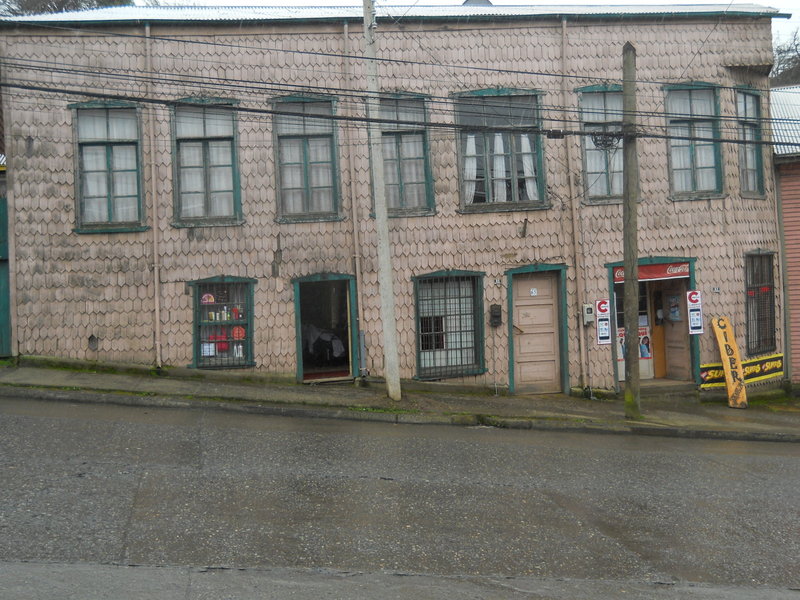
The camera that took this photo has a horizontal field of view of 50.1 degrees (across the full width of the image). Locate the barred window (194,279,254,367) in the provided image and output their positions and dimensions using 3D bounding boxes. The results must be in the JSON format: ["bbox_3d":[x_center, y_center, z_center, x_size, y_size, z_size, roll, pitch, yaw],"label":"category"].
[{"bbox_3d":[-3.231,0.395,15.605,1.187,1.704,0.120,-3,-1,-10],"label":"barred window"}]

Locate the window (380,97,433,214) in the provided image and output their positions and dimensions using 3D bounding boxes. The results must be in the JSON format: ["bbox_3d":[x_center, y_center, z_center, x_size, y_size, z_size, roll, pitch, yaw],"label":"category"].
[{"bbox_3d":[0.033,-2.766,16.293,1.279,2.316,0.140,-3,-1,-10],"label":"window"}]

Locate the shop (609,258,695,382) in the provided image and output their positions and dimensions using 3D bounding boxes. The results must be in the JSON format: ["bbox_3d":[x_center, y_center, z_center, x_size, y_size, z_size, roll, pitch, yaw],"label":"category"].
[{"bbox_3d":[5.012,0.442,17.269,1.734,2.492,0.500,-3,-1,-10],"label":"shop"}]

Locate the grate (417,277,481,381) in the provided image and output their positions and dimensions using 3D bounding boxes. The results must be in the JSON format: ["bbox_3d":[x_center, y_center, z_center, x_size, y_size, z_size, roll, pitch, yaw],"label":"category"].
[{"bbox_3d":[0.908,0.467,15.948,1.192,1.912,0.170,-3,-1,-10],"label":"grate"}]

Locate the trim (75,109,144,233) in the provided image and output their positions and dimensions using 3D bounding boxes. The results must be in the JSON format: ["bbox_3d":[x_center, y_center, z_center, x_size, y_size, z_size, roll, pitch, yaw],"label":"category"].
[{"bbox_3d":[-5.096,-2.310,14.958,1.105,2.226,0.170,-3,-1,-10],"label":"trim"}]

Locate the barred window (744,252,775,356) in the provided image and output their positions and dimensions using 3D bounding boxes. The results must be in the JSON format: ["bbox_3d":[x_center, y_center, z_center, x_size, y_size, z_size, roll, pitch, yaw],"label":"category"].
[{"bbox_3d":[7.620,0.051,18.047,1.238,2.200,0.120,-2,-2,-38],"label":"barred window"}]

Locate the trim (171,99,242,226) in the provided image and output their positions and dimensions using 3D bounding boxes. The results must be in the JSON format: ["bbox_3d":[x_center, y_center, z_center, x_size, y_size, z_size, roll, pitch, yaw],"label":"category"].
[{"bbox_3d":[-3.451,-2.462,15.262,1.012,2.132,0.170,-3,-1,-10],"label":"trim"}]

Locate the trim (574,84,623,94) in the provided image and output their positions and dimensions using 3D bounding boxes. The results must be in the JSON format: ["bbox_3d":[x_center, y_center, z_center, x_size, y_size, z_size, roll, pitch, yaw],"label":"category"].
[{"bbox_3d":[3.986,-4.103,16.667,1.149,0.170,0.130,-3,-1,-10],"label":"trim"}]

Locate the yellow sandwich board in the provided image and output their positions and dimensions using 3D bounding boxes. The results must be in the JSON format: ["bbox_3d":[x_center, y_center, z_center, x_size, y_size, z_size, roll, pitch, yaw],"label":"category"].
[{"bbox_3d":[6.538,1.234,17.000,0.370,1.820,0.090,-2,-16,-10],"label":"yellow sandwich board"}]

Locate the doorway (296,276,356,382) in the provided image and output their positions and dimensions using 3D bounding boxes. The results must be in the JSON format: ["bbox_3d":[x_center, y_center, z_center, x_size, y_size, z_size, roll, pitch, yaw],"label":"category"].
[{"bbox_3d":[-1.393,0.544,15.981,1.135,1.999,0.220,-3,-1,-10],"label":"doorway"}]

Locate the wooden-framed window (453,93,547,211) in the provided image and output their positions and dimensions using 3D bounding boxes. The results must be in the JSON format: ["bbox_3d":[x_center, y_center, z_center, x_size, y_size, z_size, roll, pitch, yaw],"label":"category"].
[{"bbox_3d":[1.897,-2.833,16.243,1.721,2.222,0.170,-3,-1,-10],"label":"wooden-framed window"}]

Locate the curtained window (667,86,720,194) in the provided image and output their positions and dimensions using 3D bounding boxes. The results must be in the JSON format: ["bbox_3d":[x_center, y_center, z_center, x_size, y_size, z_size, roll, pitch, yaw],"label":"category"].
[{"bbox_3d":[5.826,-3.172,16.967,1.014,2.140,0.170,-3,-1,-10],"label":"curtained window"}]

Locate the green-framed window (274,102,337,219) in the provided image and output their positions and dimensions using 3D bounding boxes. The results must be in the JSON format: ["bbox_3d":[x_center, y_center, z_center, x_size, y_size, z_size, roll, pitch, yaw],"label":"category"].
[{"bbox_3d":[-1.701,-2.588,15.583,1.117,2.250,0.170,-3,-1,-10],"label":"green-framed window"}]

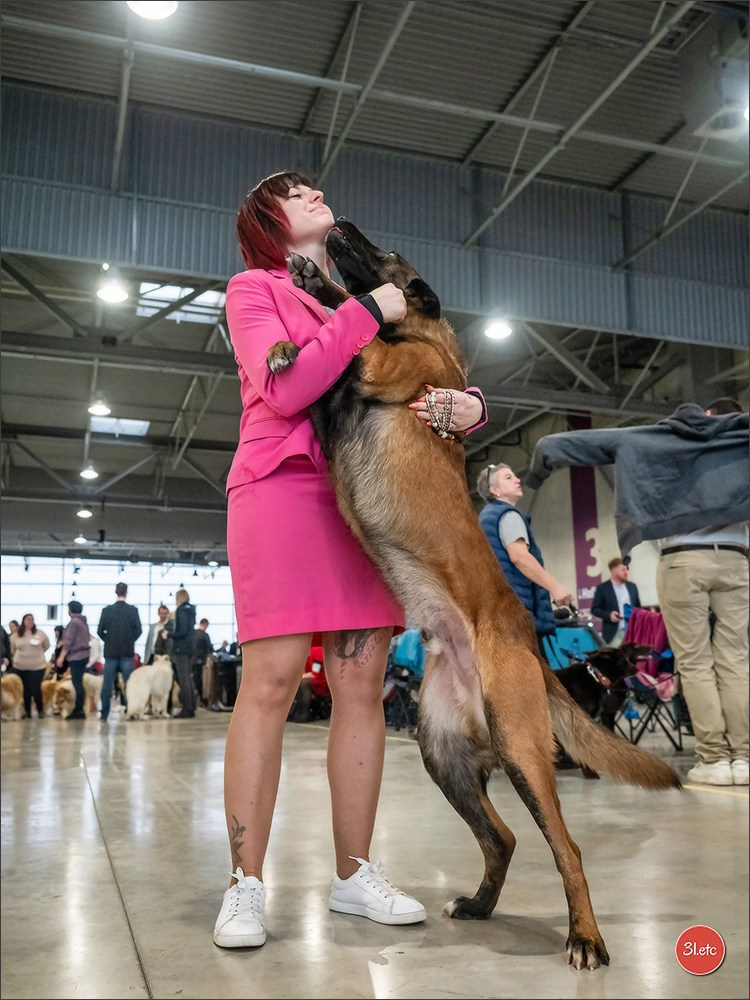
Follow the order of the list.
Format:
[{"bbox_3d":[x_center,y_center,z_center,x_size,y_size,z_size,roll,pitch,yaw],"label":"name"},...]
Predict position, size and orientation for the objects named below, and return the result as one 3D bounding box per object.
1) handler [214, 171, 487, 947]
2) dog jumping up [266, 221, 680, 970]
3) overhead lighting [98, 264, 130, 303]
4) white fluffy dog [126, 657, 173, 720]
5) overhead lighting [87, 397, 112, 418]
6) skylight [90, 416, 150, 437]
[{"bbox_3d":[-0.049,0.042,2.177,0.560,1.670,0.500,9,-14,-42],"label":"handler"},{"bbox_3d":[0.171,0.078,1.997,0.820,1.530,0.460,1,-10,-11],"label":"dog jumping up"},{"bbox_3d":[-4.556,-3.760,17.106,0.520,0.470,0.520,2,-11,-17],"label":"overhead lighting"},{"bbox_3d":[-2.960,2.465,12.926,0.360,0.800,0.740,-6,-12,28],"label":"white fluffy dog"},{"bbox_3d":[-6.844,-2.407,24.424,0.520,0.450,0.520,2,-11,-17],"label":"overhead lighting"},{"bbox_3d":[-8.900,-2.553,34.254,1.920,0.150,2.150,3,-11,-17],"label":"skylight"}]

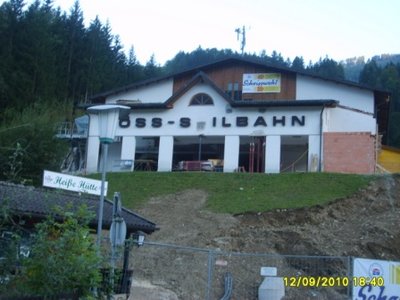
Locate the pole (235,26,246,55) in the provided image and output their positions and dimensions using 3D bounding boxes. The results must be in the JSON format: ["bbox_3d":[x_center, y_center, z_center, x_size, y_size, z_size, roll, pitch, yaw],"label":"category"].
[{"bbox_3d":[4.210,-11.195,62.000,1.100,3.100,0.900,0,-10,14],"label":"pole"}]

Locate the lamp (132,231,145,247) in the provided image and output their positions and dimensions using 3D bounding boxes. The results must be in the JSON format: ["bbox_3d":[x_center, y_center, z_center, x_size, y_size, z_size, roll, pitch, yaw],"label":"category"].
[{"bbox_3d":[-1.479,2.140,14.500,0.270,0.390,0.270,-5,-12,36],"label":"lamp"}]

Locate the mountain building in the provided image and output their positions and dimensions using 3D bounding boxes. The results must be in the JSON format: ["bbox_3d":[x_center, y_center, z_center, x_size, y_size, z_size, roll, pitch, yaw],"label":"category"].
[{"bbox_3d":[3.744,-1.754,54.969,25.428,9.912,17.000,0,-10,14],"label":"mountain building"}]

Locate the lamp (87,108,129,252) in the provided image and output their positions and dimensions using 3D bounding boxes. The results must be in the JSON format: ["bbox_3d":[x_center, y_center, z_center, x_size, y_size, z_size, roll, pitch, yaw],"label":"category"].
[{"bbox_3d":[-1.605,1.229,9.660,0.700,4.000,0.700,2,-10,0],"label":"lamp"}]

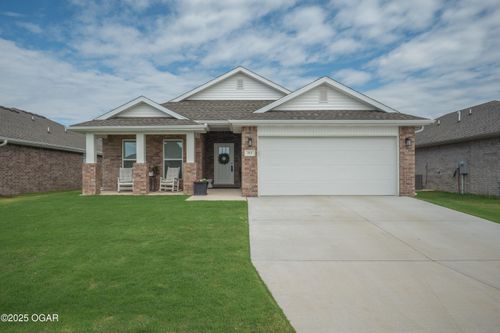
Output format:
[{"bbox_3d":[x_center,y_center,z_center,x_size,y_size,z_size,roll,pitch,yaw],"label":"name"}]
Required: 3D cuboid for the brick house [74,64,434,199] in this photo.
[{"bbox_3d":[-0.300,-1.700,16.800,13.000,5.750,14.000,0,-1,1],"label":"brick house"}]

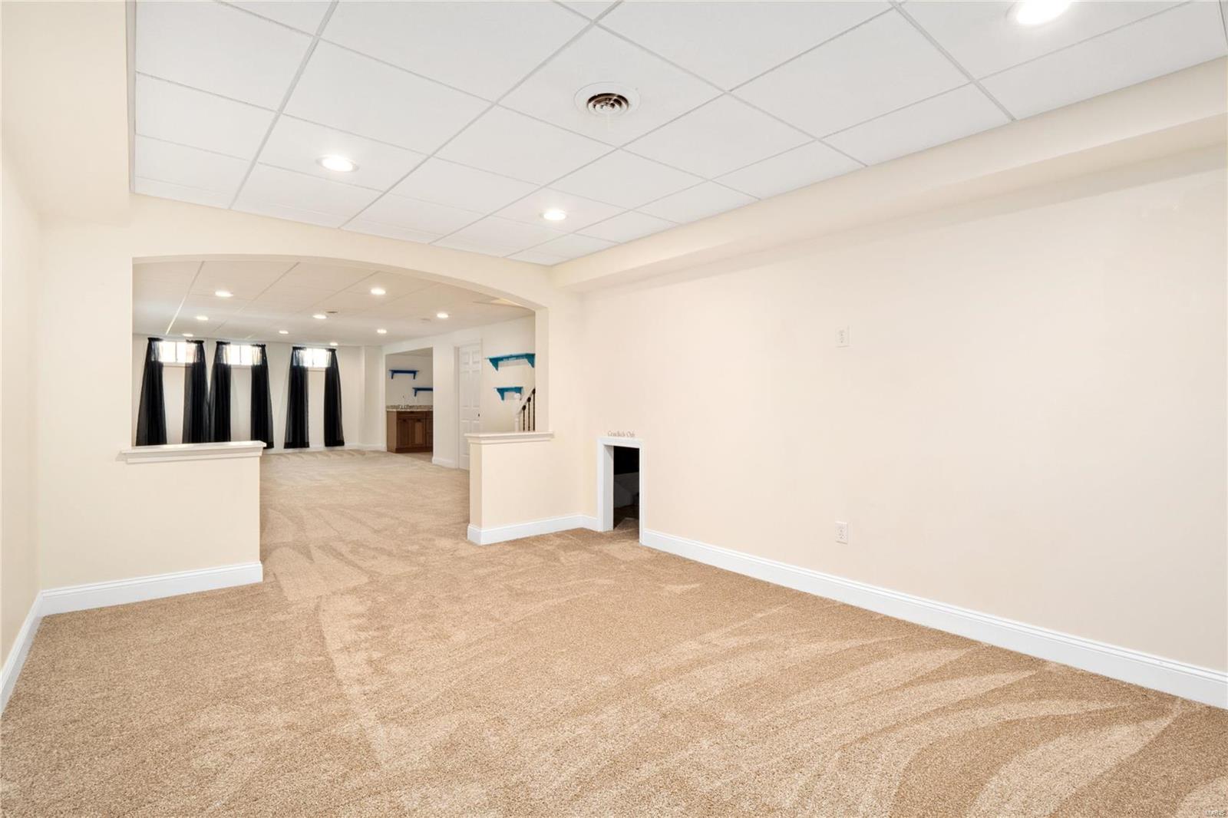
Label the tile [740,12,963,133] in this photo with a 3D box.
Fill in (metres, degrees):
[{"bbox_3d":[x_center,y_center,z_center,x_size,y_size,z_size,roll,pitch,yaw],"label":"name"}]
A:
[{"bbox_3d":[0.840,-1.165,1.960,0.600,0.020,0.600,-1,2,-40],"label":"tile"}]

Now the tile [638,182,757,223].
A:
[{"bbox_3d":[0.461,-1.224,3.256,0.447,0.020,0.604,-2,3,-40],"label":"tile"}]

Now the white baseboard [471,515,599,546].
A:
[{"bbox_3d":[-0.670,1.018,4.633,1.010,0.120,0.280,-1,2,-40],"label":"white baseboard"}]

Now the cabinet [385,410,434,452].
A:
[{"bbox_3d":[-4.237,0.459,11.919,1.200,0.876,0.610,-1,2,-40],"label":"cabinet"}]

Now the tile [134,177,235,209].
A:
[{"bbox_3d":[-2.381,-1.205,3.037,0.426,0.020,0.300,-1,2,-40],"label":"tile"}]

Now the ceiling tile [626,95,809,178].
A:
[{"bbox_3d":[0.450,-1.192,2.442,0.606,0.020,0.604,-2,3,-40],"label":"ceiling tile"}]

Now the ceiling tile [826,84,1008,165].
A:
[{"bbox_3d":[1.256,-1.190,2.319,0.447,0.020,0.604,-2,3,-40],"label":"ceiling tile"}]

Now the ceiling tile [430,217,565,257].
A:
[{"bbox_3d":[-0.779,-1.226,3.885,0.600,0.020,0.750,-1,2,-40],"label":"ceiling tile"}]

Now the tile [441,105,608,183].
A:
[{"bbox_3d":[-0.412,-1.184,2.501,0.600,0.020,0.600,-1,2,-40],"label":"tile"}]

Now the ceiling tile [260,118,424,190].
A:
[{"bbox_3d":[-1.282,-1.192,2.585,0.606,0.020,0.604,-2,3,-40],"label":"ceiling tile"}]

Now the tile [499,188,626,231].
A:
[{"bbox_3d":[-0.344,-1.226,3.379,0.606,0.020,0.604,-2,3,-40],"label":"tile"}]

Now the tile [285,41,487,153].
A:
[{"bbox_3d":[-0.879,-1.173,2.108,0.600,0.020,0.600,-1,2,-40],"label":"tile"}]

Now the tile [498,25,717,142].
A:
[{"bbox_3d":[-0.018,-1.175,2.045,0.606,0.020,0.604,-2,3,-40],"label":"tile"}]

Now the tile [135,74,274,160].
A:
[{"bbox_3d":[-1.685,-1.177,2.244,0.434,0.020,0.604,-2,3,-40],"label":"tile"}]

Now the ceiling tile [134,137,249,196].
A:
[{"bbox_3d":[-2.082,-1.194,2.712,0.434,0.020,0.604,-2,3,-40],"label":"ceiling tile"}]

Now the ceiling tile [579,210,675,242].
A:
[{"bbox_3d":[0.064,-1.241,3.724,0.447,0.020,0.604,-2,3,-40],"label":"ceiling tile"}]

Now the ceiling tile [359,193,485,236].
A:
[{"bbox_3d":[-1.197,-1.214,3.434,0.600,0.020,0.600,-1,2,-40],"label":"ceiling tile"}]

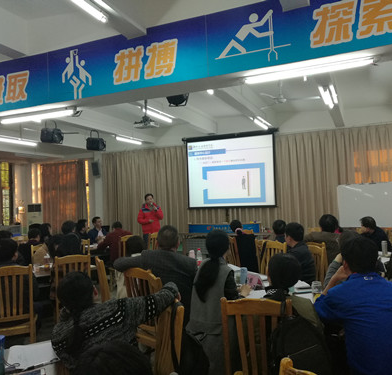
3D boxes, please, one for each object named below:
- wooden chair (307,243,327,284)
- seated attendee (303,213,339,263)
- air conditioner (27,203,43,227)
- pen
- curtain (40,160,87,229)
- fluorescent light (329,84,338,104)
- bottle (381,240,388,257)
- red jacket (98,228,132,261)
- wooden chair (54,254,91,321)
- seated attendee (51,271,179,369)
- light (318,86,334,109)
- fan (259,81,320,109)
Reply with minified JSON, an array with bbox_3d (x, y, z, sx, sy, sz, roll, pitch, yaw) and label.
[{"bbox_3d":[1.204,1.224,4.526,0.520,1.025,0.440,0,-2,-36],"label":"wooden chair"},{"bbox_3d":[1.789,1.046,5.547,0.520,1.320,0.720,-2,-2,-5],"label":"seated attendee"},{"bbox_3d":[-4.919,1.367,11.900,0.500,1.740,0.340,-2,-2,-22],"label":"air conditioner"},{"bbox_3d":[-0.744,0.867,1.906,0.148,0.013,0.013,0,-3,-40],"label":"pen"},{"bbox_3d":[-3.947,0.656,11.618,1.580,2.880,0.160,-4,-2,22],"label":"curtain"},{"bbox_3d":[2.112,-1.424,5.970,0.070,0.060,1.200,-4,-2,22],"label":"fluorescent light"},{"bbox_3d":[2.568,0.827,5.323,0.073,0.195,0.073,-3,-2,24],"label":"bottle"},{"bbox_3d":[-1.436,1.032,7.000,0.540,0.640,0.480,-1,-2,-38],"label":"red jacket"},{"bbox_3d":[-1.507,1.316,4.719,0.440,1.025,0.520,-1,-2,-26],"label":"wooden chair"},{"bbox_3d":[-0.470,1.074,2.300,0.720,1.200,0.680,-2,-2,-20],"label":"seated attendee"},{"bbox_3d":[2.093,-1.352,6.083,0.100,0.090,1.230,-3,-2,24],"label":"light"},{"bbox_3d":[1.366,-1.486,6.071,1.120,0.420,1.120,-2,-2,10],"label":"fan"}]

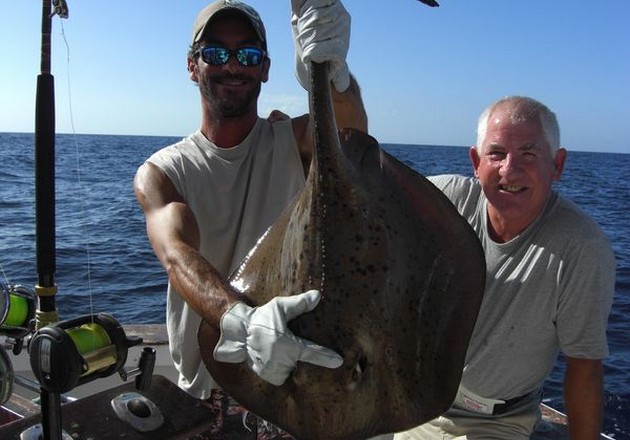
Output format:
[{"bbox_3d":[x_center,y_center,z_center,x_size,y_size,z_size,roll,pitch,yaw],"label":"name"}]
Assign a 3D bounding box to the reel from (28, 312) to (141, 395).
[{"bbox_3d":[-0.390,0.230,1.190,0.165,0.112,0.115,-4,9,-42],"label":"reel"}]

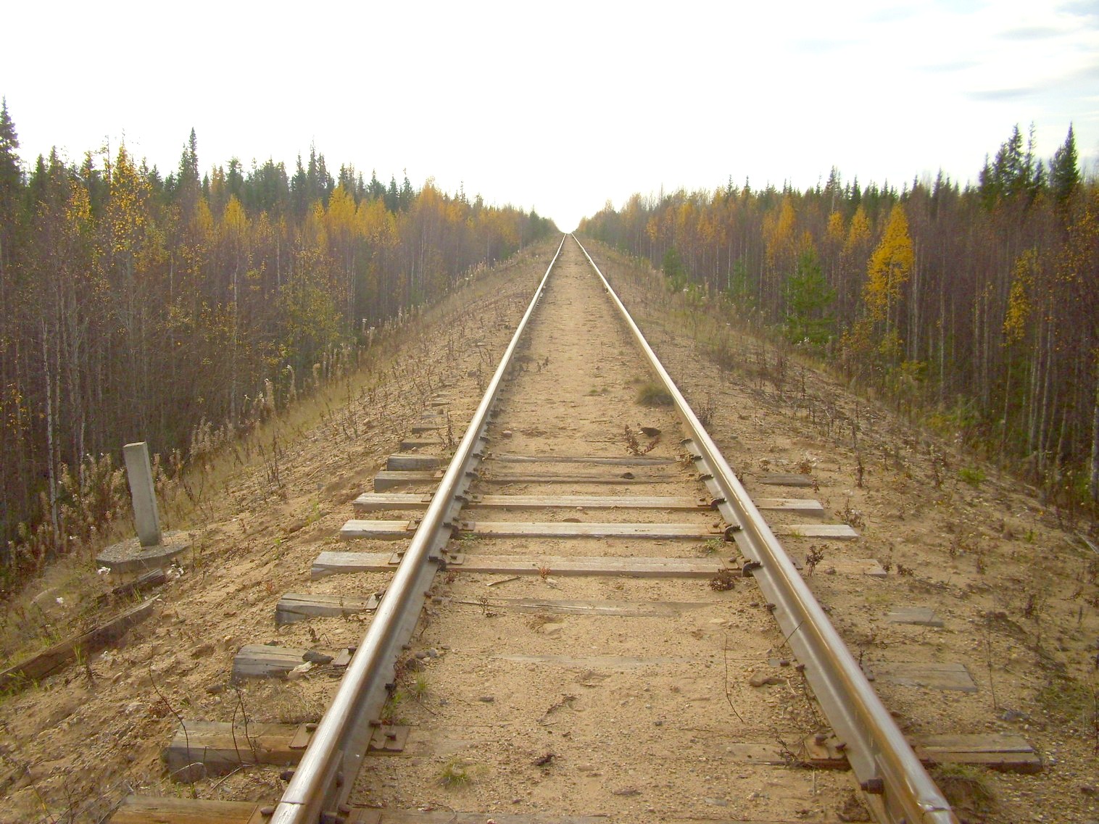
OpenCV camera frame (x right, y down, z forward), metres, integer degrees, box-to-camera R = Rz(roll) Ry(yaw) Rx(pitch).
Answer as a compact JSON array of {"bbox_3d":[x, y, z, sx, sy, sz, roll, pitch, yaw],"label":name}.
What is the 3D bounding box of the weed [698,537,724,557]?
[{"bbox_3d":[0.809,0.679,5.385,0.130,0.070,0.110,1,10,1],"label":"weed"}]

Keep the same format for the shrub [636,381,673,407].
[{"bbox_3d":[0.911,-0.155,9.281,0.310,0.195,0.270,1,10,1],"label":"shrub"}]

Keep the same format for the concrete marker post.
[{"bbox_3d":[-2.812,0.568,7.475,0.132,0.716,0.110,-5,12,-6],"label":"concrete marker post"}]

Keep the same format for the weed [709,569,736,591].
[{"bbox_3d":[0.785,0.763,4.896,0.115,0.075,0.100,1,10,1],"label":"weed"}]

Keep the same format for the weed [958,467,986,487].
[{"bbox_3d":[3.233,0.496,8.247,0.175,0.130,0.160,1,10,1],"label":"weed"}]

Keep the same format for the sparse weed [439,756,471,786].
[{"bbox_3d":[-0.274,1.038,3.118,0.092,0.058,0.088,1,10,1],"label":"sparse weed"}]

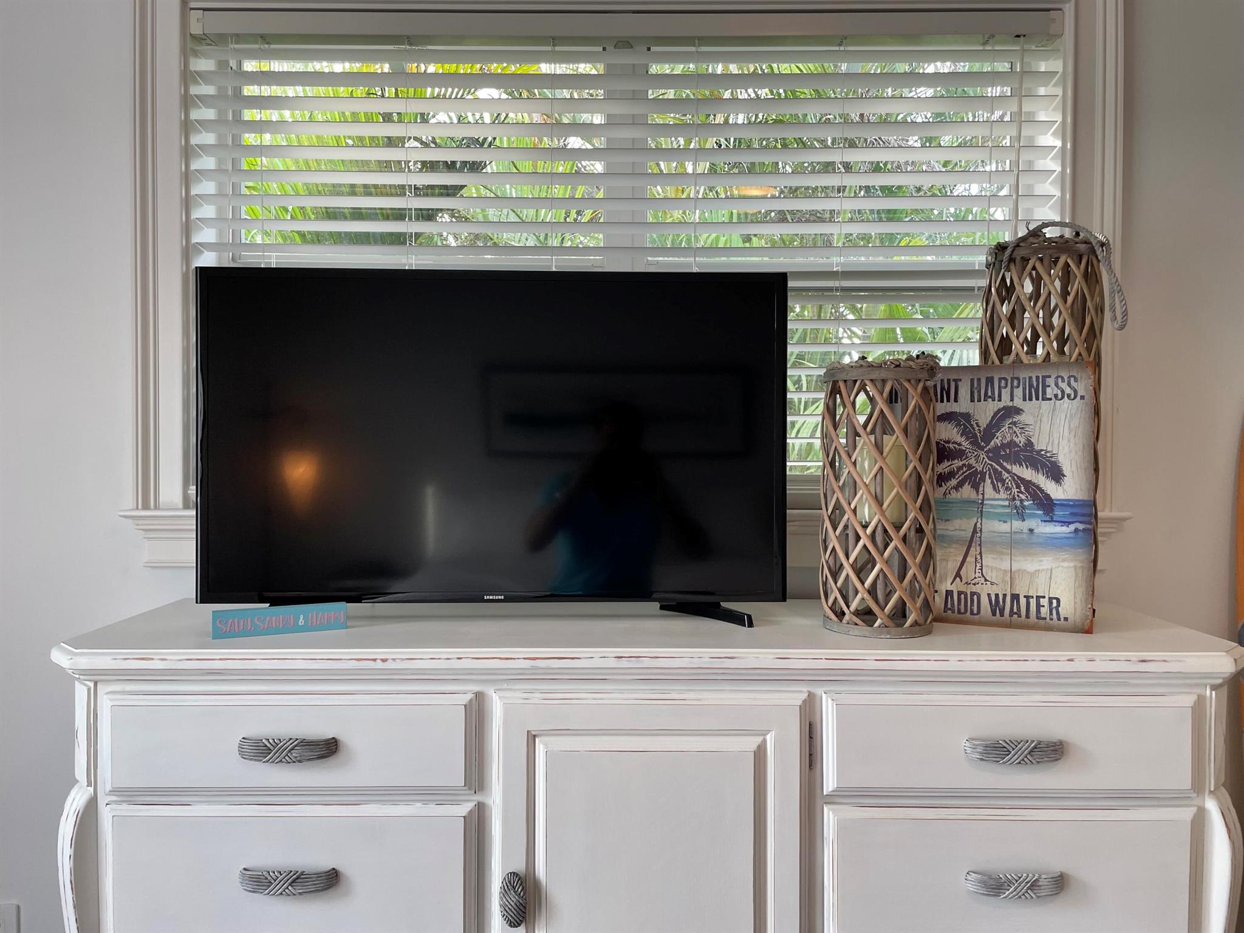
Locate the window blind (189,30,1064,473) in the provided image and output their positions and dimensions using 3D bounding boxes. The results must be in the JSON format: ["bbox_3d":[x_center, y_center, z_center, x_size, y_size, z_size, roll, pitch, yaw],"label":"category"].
[{"bbox_3d":[0.010,-0.381,1.692,1.546,0.844,0.056,0,1,0],"label":"window blind"}]

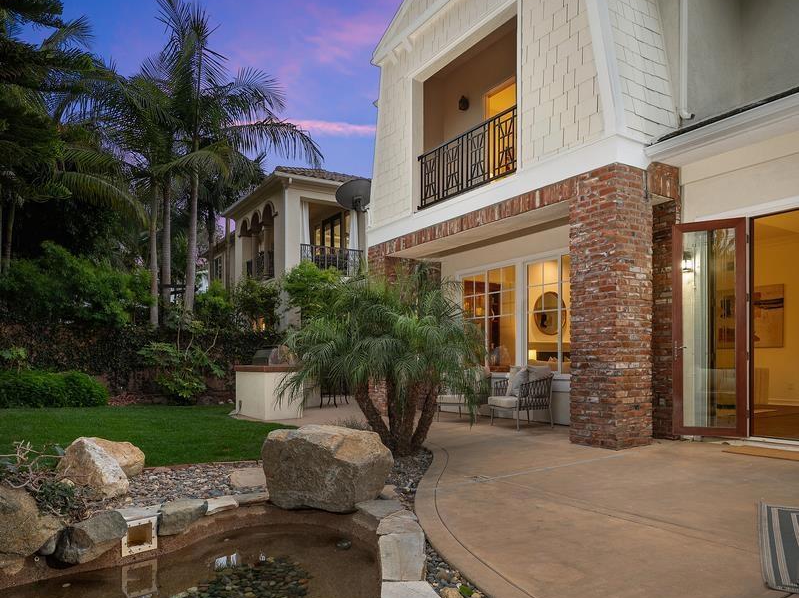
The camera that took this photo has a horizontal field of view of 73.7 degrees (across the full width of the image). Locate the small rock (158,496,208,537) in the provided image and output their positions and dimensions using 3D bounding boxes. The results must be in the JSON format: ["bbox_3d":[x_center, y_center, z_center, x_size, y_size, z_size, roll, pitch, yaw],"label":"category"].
[{"bbox_3d":[-1.329,1.341,3.280,0.300,0.190,0.240,1,-3,-15],"label":"small rock"}]

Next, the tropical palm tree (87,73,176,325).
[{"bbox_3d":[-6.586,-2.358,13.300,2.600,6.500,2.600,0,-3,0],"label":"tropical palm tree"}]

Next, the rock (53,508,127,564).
[{"bbox_3d":[-1.768,1.365,3.050,0.400,0.230,0.280,2,-4,-28],"label":"rock"}]

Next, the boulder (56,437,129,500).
[{"bbox_3d":[-2.124,1.163,3.700,0.440,0.380,0.380,1,-3,-10],"label":"boulder"}]

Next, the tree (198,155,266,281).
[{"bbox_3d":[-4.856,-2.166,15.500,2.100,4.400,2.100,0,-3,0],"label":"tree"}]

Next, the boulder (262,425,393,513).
[{"bbox_3d":[-0.493,1.169,3.700,0.800,0.480,0.560,-1,-3,18],"label":"boulder"}]

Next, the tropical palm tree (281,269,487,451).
[{"bbox_3d":[-0.151,0.617,5.350,2.000,1.880,1.900,0,-3,0],"label":"tropical palm tree"}]

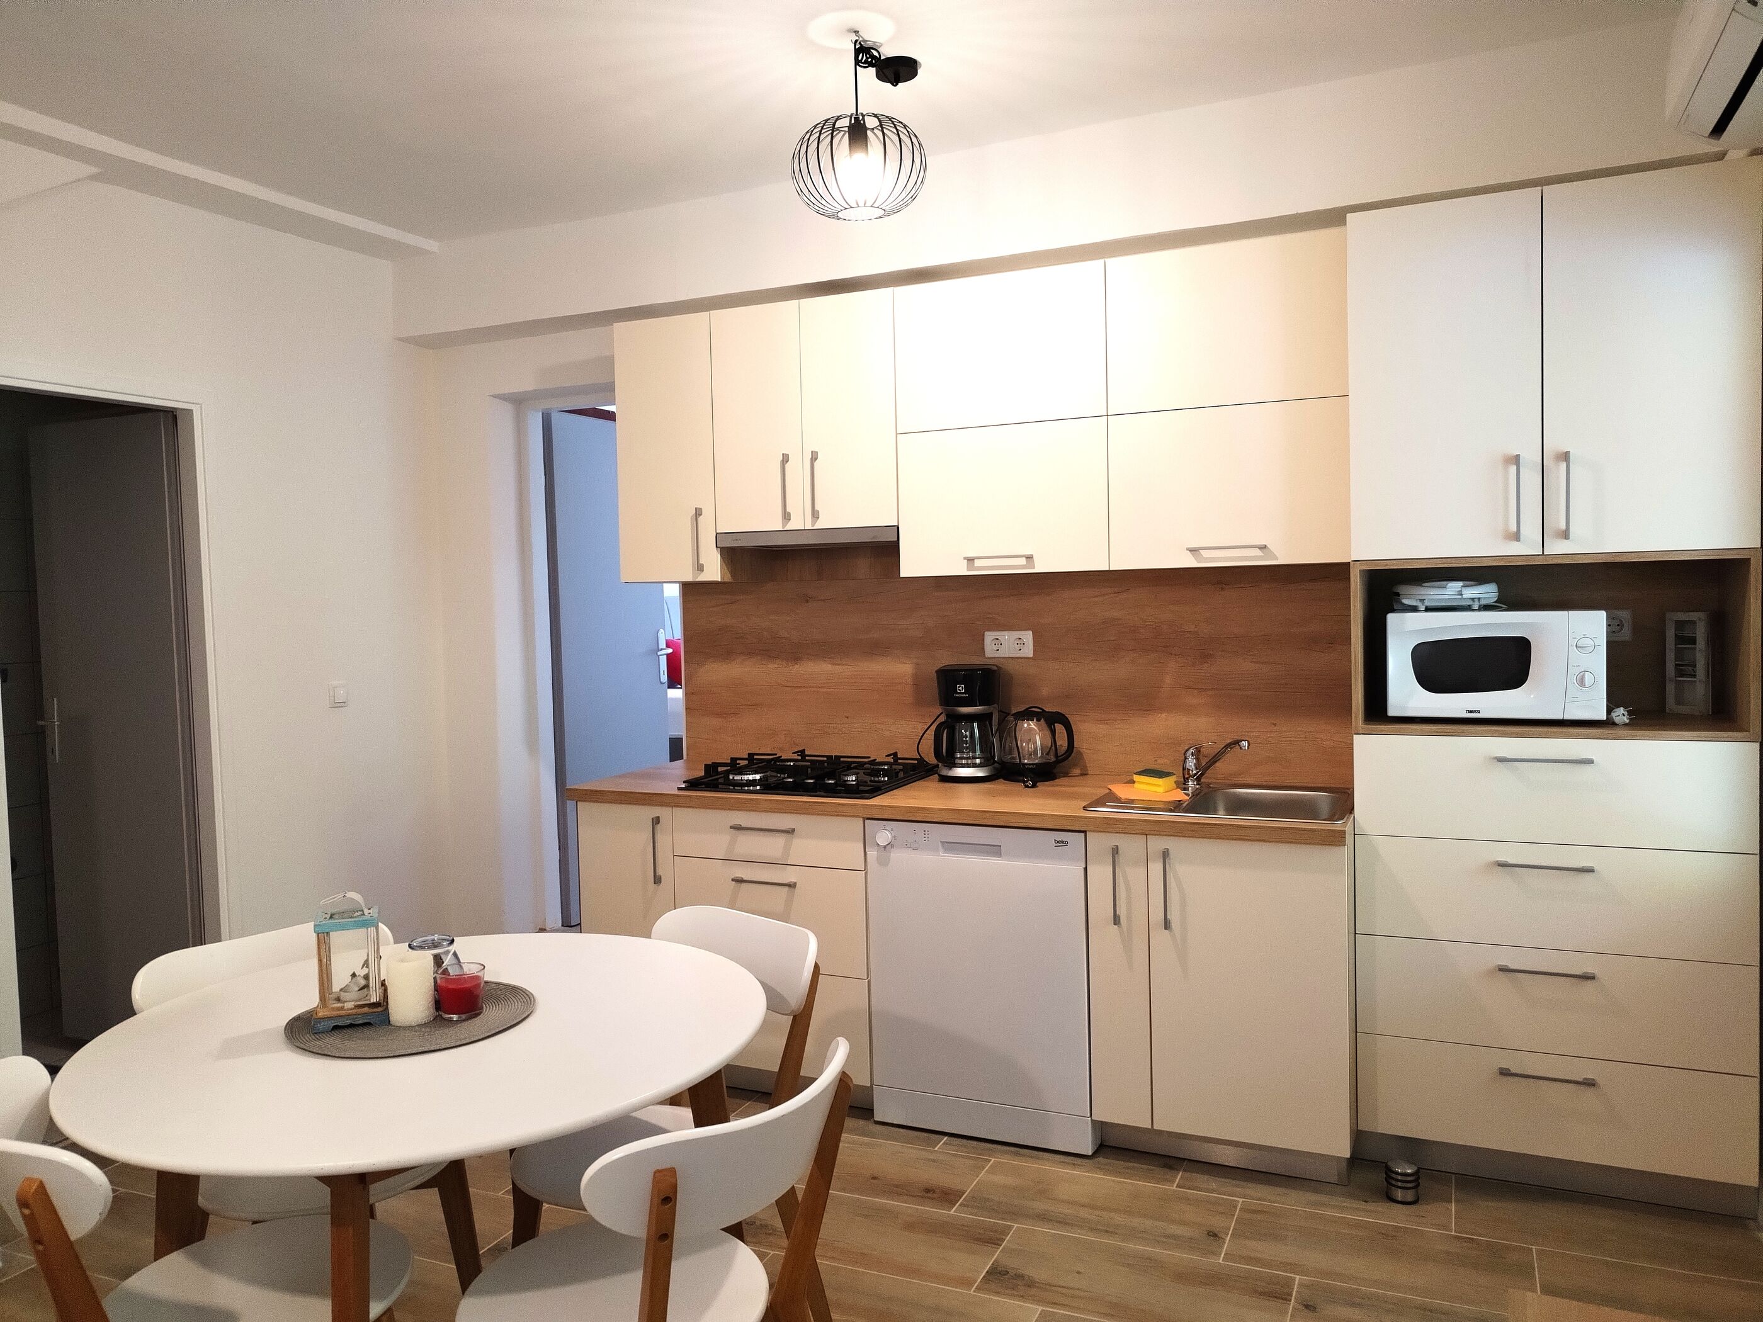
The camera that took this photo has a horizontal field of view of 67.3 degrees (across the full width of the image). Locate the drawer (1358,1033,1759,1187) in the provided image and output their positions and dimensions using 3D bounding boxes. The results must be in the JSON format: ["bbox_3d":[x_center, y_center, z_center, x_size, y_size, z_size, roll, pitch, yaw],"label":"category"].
[{"bbox_3d":[1.597,0.989,3.197,0.802,0.237,0.480,0,3,24],"label":"drawer"}]

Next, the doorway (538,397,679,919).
[{"bbox_3d":[-0.946,0.060,4.660,0.720,1.960,0.200,0,3,24],"label":"doorway"}]

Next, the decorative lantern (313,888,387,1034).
[{"bbox_3d":[-0.828,0.459,2.069,0.108,0.204,0.101,-2,3,-17],"label":"decorative lantern"}]

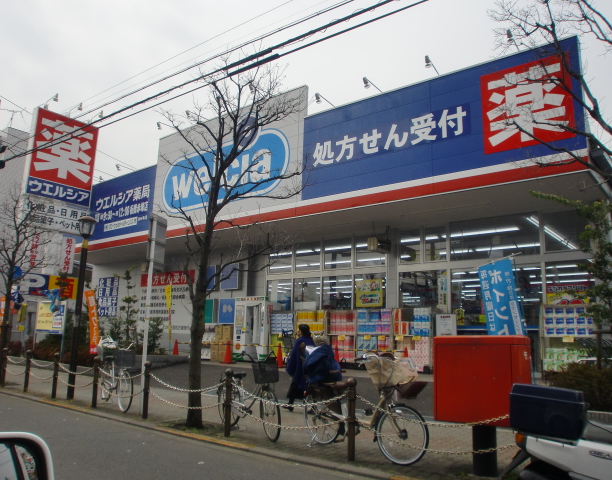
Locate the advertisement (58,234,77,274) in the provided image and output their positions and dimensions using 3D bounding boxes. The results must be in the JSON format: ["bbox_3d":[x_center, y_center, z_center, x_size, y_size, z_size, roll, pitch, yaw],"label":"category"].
[{"bbox_3d":[-8.762,0.554,19.000,0.120,1.388,0.604,-7,-14,39],"label":"advertisement"}]

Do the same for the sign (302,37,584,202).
[{"bbox_3d":[2.549,-2.374,11.450,6.446,2.199,0.250,-7,-13,38],"label":"sign"}]

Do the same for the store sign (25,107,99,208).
[{"bbox_3d":[-8.886,-2.892,18.855,0.460,3.050,2.250,-7,-13,38],"label":"store sign"}]

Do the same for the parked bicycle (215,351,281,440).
[{"bbox_3d":[-0.728,2.081,7.031,0.550,1.060,1.780,9,-13,-34],"label":"parked bicycle"}]

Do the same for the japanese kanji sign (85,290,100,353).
[{"bbox_3d":[-6.388,2.468,15.489,0.600,1.900,0.080,-24,-24,36],"label":"japanese kanji sign"}]

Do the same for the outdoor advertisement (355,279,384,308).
[{"bbox_3d":[1.751,1.478,14.243,0.854,0.720,0.040,-7,-13,38],"label":"outdoor advertisement"}]

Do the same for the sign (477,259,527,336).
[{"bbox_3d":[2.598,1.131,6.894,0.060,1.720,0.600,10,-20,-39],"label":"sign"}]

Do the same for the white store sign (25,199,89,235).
[{"bbox_3d":[-9.059,-0.768,18.928,0.300,0.987,2.316,-7,-14,39],"label":"white store sign"}]

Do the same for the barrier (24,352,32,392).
[{"bbox_3d":[-6.123,2.895,11.434,0.110,0.890,0.110,-8,-14,41],"label":"barrier"}]

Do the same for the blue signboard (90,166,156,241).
[{"bbox_3d":[-6.782,-1.201,18.557,4.480,2.158,0.150,-7,-14,39],"label":"blue signboard"}]

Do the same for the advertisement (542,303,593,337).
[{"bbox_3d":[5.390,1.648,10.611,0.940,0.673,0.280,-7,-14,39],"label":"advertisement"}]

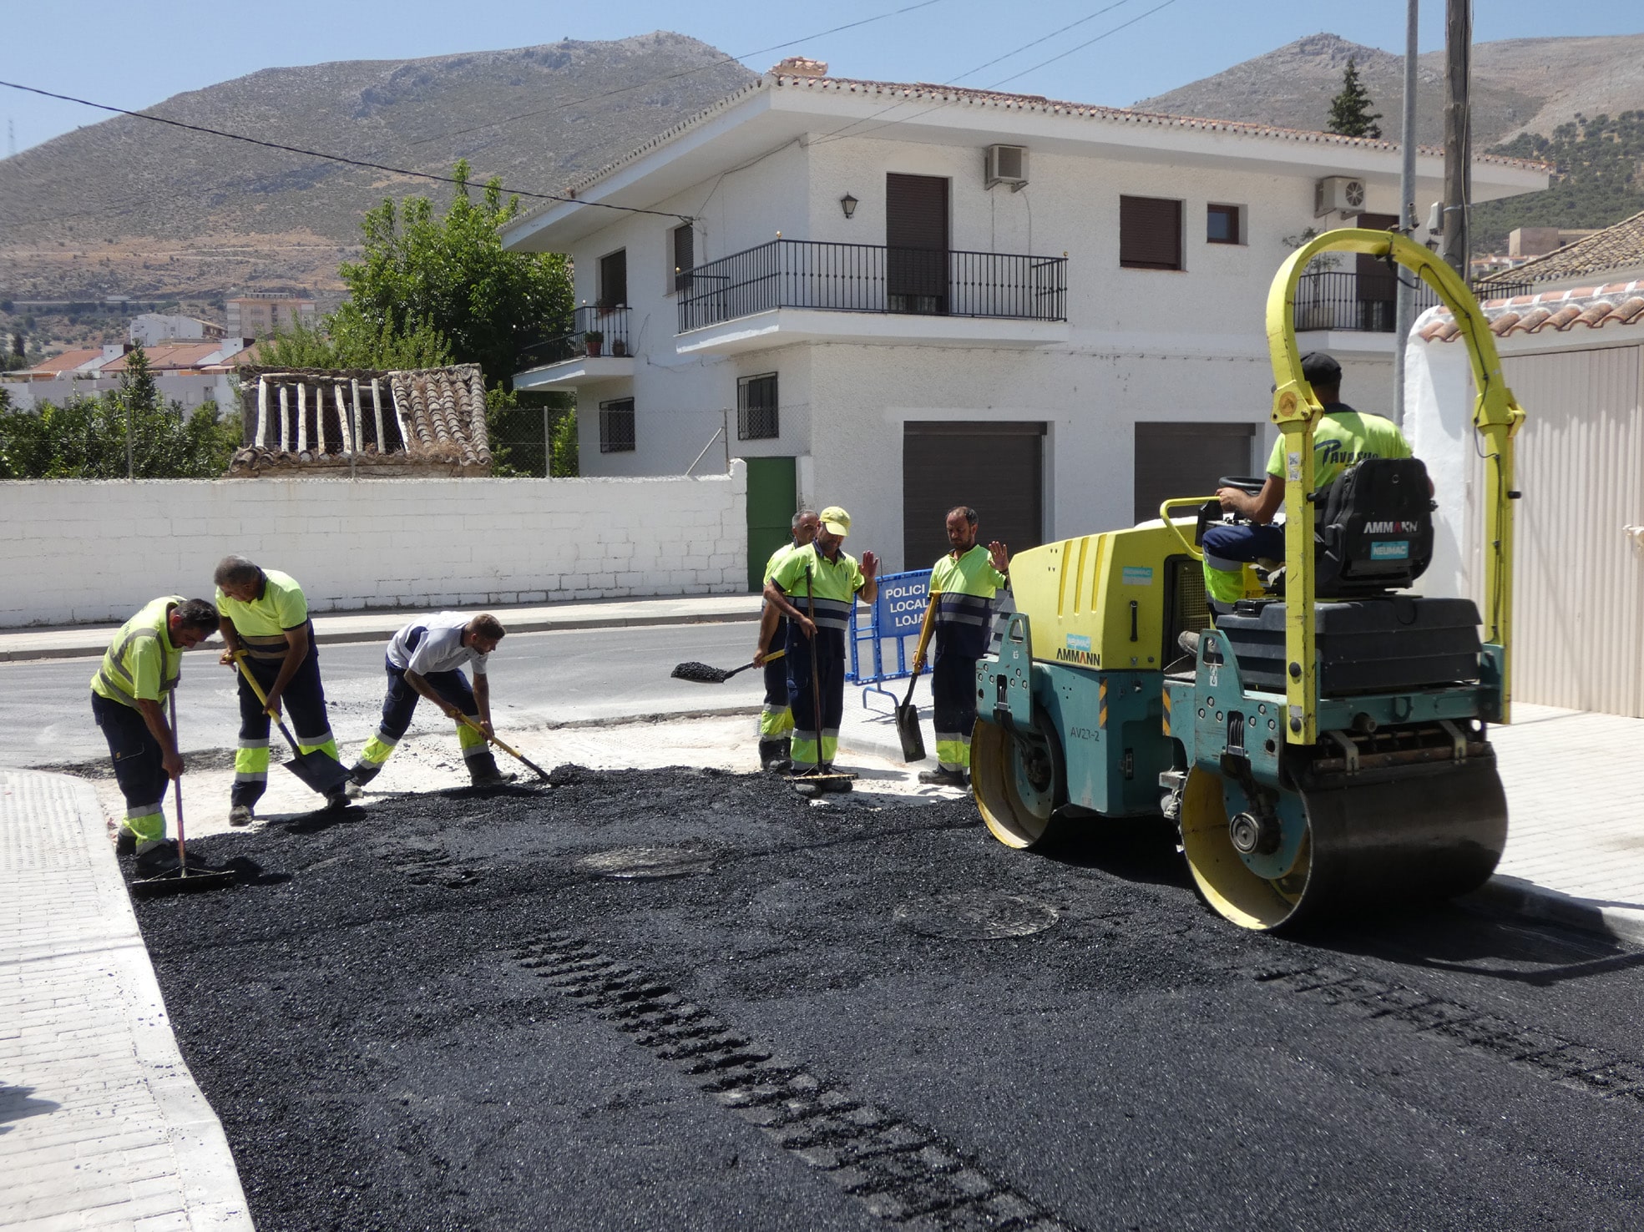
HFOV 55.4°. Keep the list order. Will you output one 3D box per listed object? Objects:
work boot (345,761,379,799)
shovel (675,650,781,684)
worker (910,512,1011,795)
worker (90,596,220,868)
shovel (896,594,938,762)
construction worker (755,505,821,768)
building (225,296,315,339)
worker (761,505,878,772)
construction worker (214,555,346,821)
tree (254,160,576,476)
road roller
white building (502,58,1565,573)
[{"bbox_3d":[-2.761,0.981,9.420,0.130,0.200,0.290,-4,6,-30],"label":"work boot"},{"bbox_3d":[-0.470,0.258,10.172,1.020,0.180,0.270,-13,5,-2],"label":"shovel"},{"bbox_3d":[0.845,0.168,9.681,0.640,1.690,0.460,0,5,13],"label":"worker"},{"bbox_3d":[-3.426,0.546,7.985,0.680,1.330,0.520,-1,5,-2],"label":"worker"},{"bbox_3d":[0.625,0.388,9.602,0.220,1.070,0.160,7,5,-18],"label":"shovel"},{"bbox_3d":[-0.188,0.137,10.187,0.600,1.690,0.500,-3,5,-23],"label":"construction worker"},{"bbox_3d":[-139.033,-73.456,401.010,23.000,16.000,13.000,-2,5,-17],"label":"building"},{"bbox_3d":[-0.011,0.182,9.524,0.680,1.710,0.460,-2,5,-14],"label":"worker"},{"bbox_3d":[-3.114,0.370,8.995,0.660,1.500,0.540,-1,5,-3],"label":"construction worker"},{"bbox_3d":[-9.713,-6.004,37.612,7.800,9.700,7.000,-1,5,0],"label":"tree"},{"bbox_3d":[1.772,-0.191,7.081,1.142,2.714,2.382,-3,6,-28],"label":"road roller"},{"bbox_3d":[3.057,-5.142,31.468,15.330,8.100,14.250,-3,6,-26],"label":"white building"}]

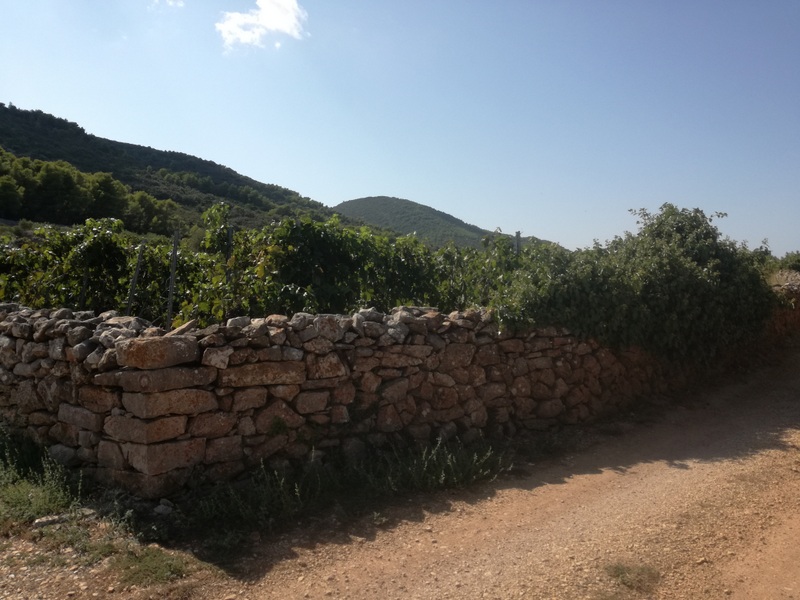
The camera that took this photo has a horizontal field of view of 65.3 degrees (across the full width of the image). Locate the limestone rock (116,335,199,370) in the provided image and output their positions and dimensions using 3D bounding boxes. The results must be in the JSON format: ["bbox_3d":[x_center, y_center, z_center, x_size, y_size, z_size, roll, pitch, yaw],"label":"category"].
[{"bbox_3d":[-1.940,0.412,5.000,0.540,0.230,0.370,0,0,-38],"label":"limestone rock"}]

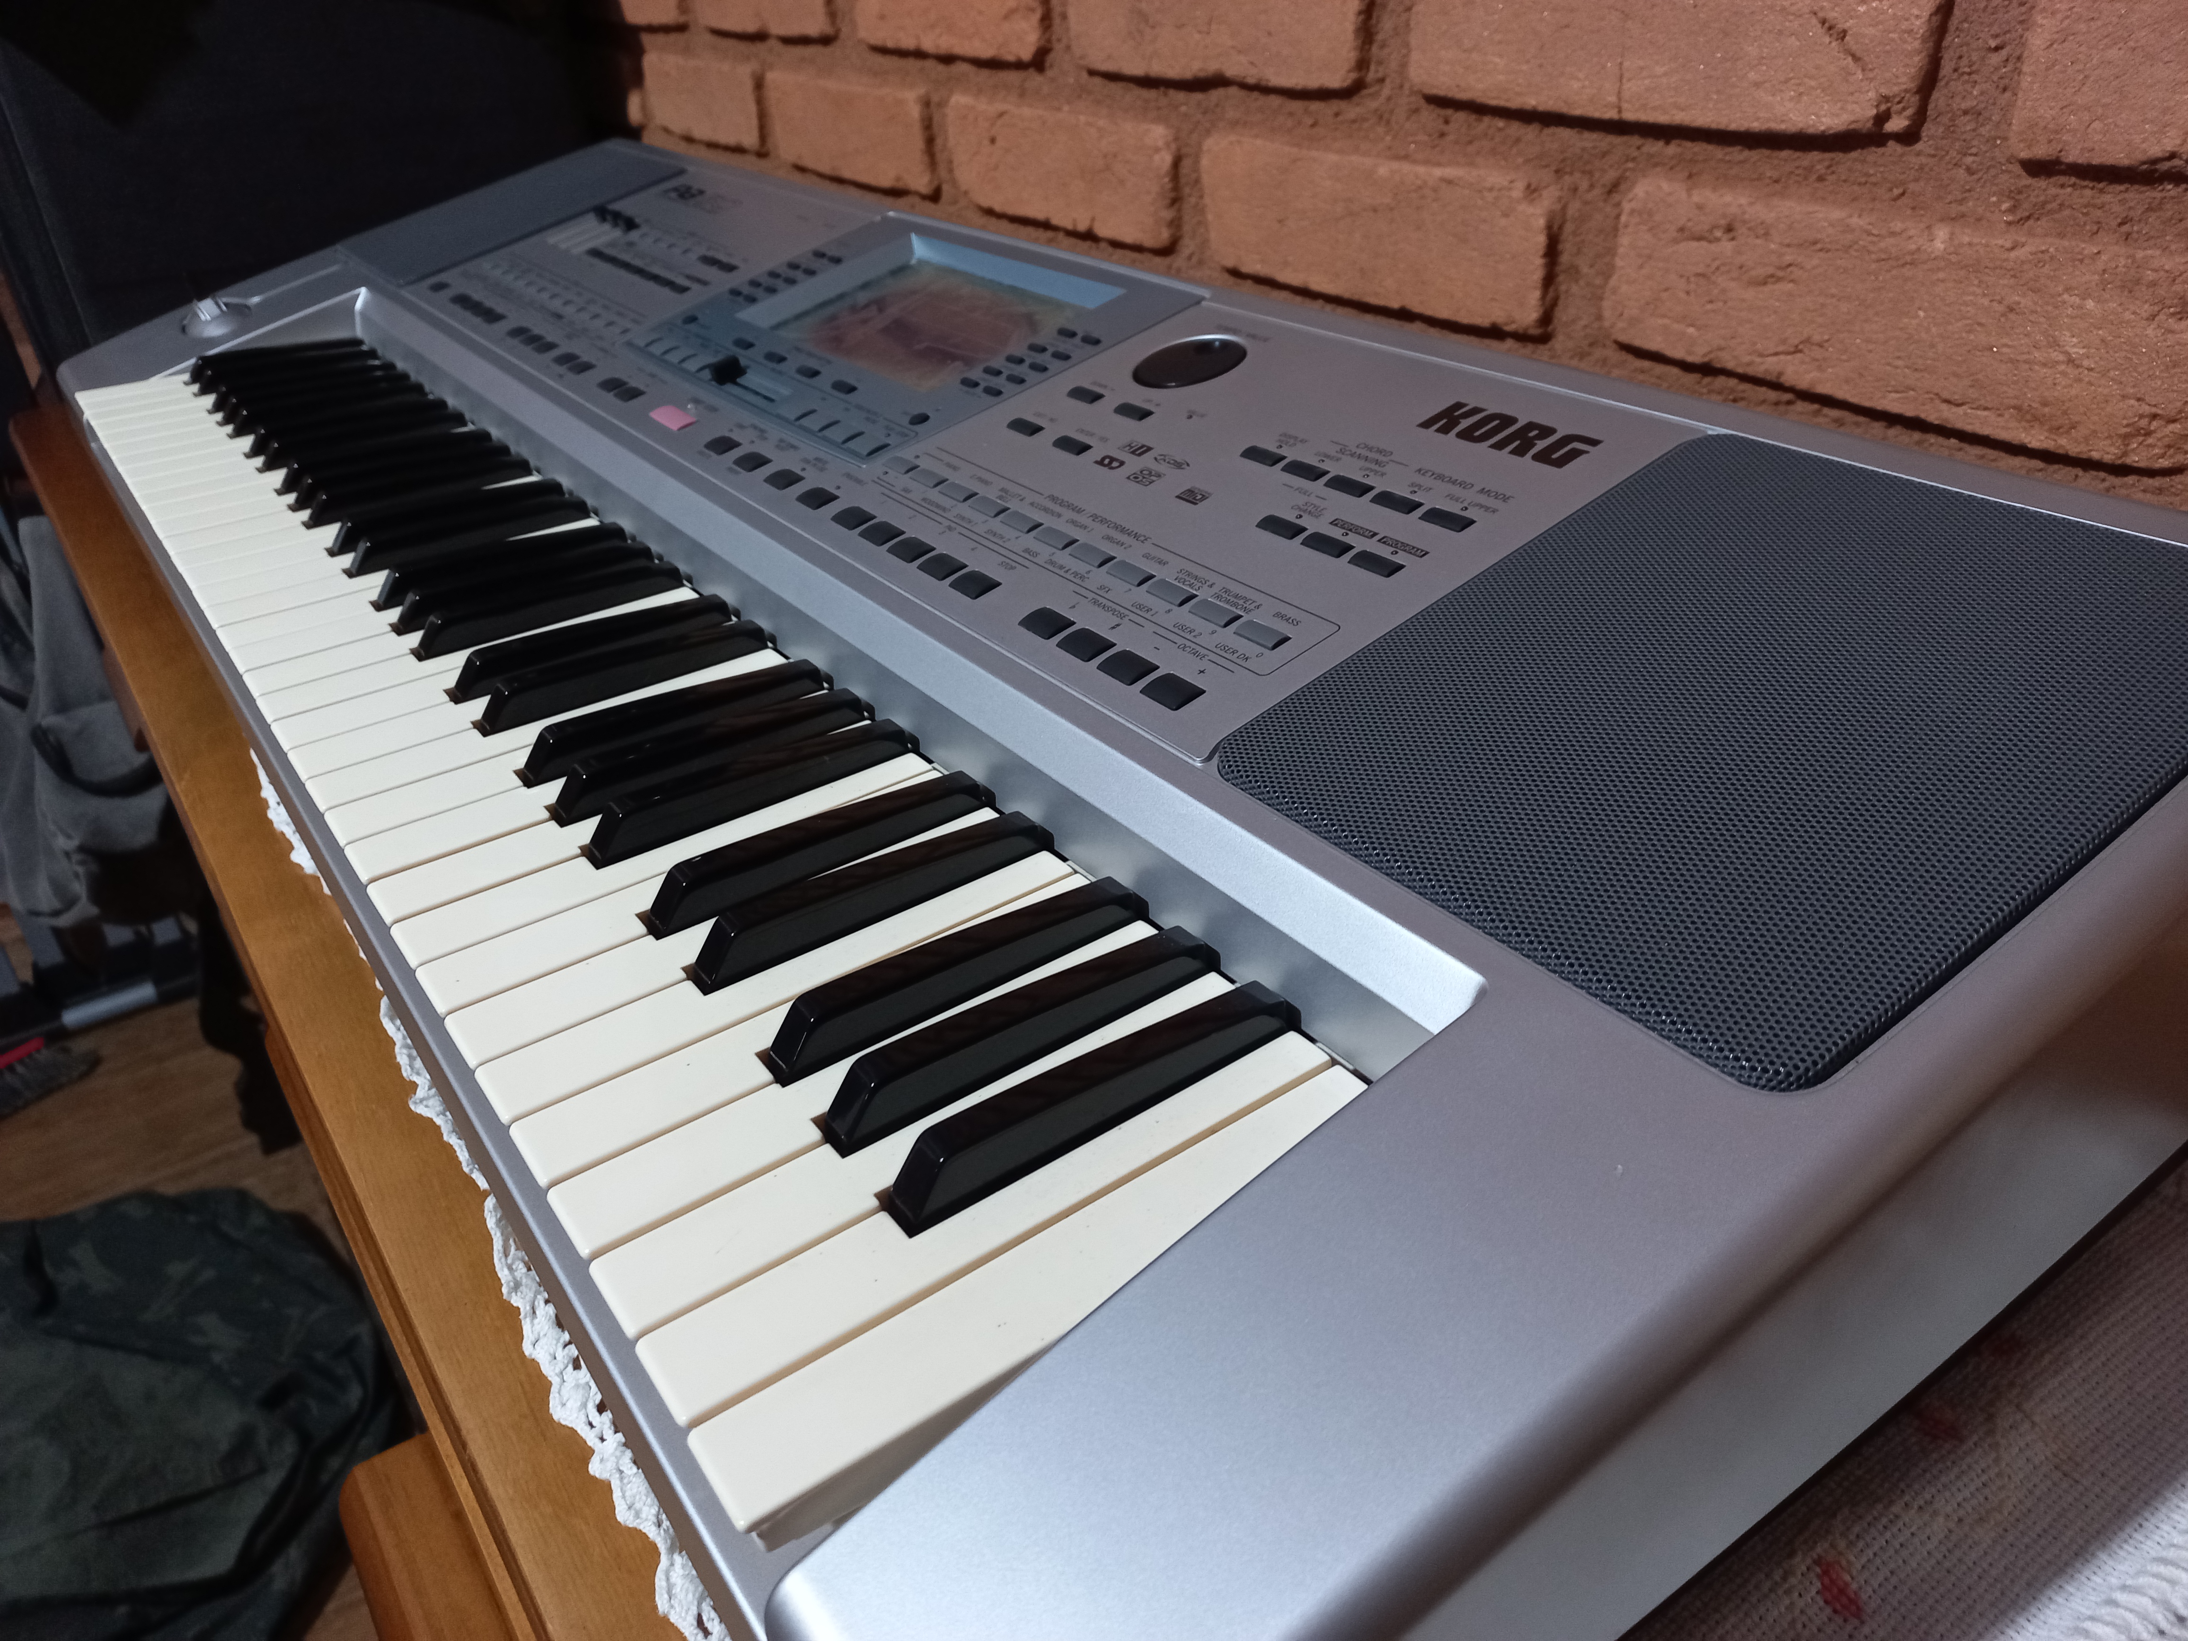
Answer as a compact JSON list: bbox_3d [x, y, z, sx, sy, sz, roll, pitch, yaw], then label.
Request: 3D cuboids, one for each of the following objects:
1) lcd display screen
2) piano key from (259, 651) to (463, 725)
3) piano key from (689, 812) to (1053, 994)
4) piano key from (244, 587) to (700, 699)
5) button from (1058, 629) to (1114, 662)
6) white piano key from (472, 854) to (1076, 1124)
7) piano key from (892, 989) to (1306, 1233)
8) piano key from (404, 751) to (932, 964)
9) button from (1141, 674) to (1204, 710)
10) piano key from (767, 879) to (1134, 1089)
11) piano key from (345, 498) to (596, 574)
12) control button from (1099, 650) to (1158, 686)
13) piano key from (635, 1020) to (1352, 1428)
[{"bbox_3d":[-0.073,-0.218,0.689,0.082,0.005,0.143,-32,41,-21],"label":"lcd display screen"},{"bbox_3d":[-0.206,-0.055,0.544,0.146,0.013,0.022,-23,37,-28],"label":"piano key"},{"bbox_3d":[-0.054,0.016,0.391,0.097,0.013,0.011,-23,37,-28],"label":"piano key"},{"bbox_3d":[-0.220,-0.064,0.559,0.145,0.013,0.023,-23,37,-28],"label":"piano key"},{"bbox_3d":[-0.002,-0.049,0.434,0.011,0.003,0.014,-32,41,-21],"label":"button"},{"bbox_3d":[-0.070,0.040,0.377,0.146,0.013,0.022,-23,37,-28],"label":"white piano key"},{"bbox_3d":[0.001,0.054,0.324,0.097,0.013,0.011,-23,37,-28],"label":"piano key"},{"bbox_3d":[-0.111,0.011,0.426,0.145,0.013,0.023,-23,37,-28],"label":"piano key"},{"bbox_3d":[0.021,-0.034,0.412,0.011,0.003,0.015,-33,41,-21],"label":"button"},{"bbox_3d":[-0.031,0.033,0.360,0.096,0.015,0.012,-23,37,-28],"label":"piano key"},{"bbox_3d":[-0.246,-0.115,0.622,0.096,0.015,0.012,-23,37,-28],"label":"piano key"},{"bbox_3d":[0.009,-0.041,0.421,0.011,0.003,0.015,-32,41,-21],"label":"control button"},{"bbox_3d":[-0.015,0.077,0.309,0.145,0.013,0.023,-23,37,-28],"label":"piano key"}]

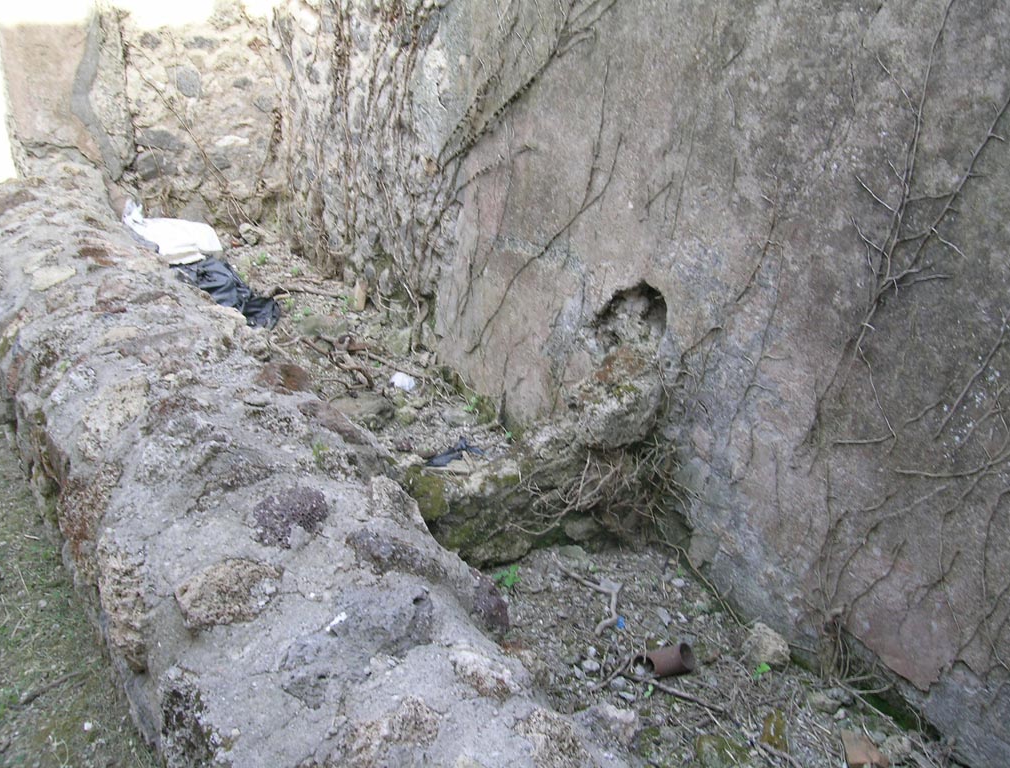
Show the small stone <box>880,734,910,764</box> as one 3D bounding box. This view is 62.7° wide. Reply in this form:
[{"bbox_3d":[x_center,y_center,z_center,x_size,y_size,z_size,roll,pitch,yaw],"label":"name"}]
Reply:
[{"bbox_3d":[0.898,0.838,1.899,0.068,0.052,0.055,11,22,29],"label":"small stone"}]

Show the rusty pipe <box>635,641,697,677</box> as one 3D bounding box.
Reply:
[{"bbox_3d":[0.423,0.723,2.168,0.135,0.074,0.074,-11,13,27],"label":"rusty pipe"}]

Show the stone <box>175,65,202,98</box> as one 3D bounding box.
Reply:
[{"bbox_3d":[-2.236,-2.137,5.851,0.179,0.226,0.122,-11,22,-28],"label":"stone"}]

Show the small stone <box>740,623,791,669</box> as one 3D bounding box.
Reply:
[{"bbox_3d":[0.699,0.701,2.221,0.120,0.095,0.100,7,21,19],"label":"small stone"}]

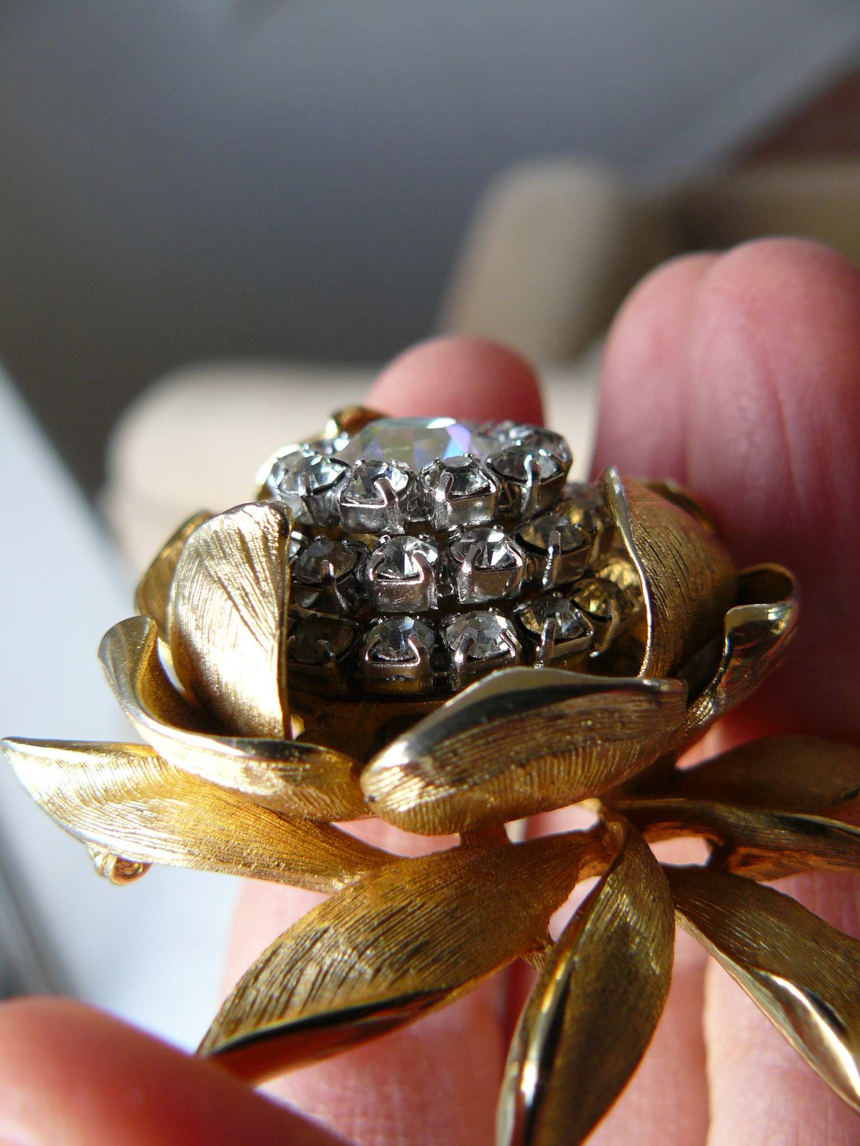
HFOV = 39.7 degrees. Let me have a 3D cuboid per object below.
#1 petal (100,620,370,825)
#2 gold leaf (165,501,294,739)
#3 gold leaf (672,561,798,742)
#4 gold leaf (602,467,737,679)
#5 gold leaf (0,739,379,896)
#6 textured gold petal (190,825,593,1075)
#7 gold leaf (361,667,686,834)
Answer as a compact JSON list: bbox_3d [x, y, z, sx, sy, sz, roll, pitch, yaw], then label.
[{"bbox_3d":[-0.014,0.011,0.086,0.026,0.009,0.009,12,39,39],"label":"petal"},{"bbox_3d":[-0.014,0.003,0.087,0.006,0.017,0.018,-7,17,-34],"label":"gold leaf"},{"bbox_3d":[0.023,0.005,0.091,0.007,0.009,0.022,31,31,18],"label":"gold leaf"},{"bbox_3d":[0.019,0.000,0.090,0.006,0.019,0.017,-1,17,34],"label":"gold leaf"},{"bbox_3d":[-0.017,0.017,0.083,0.032,0.005,0.010,16,39,16],"label":"gold leaf"},{"bbox_3d":[-0.001,0.023,0.077,0.030,0.004,0.011,-22,43,-30],"label":"textured gold petal"},{"bbox_3d":[0.007,0.011,0.077,0.023,0.010,0.007,-9,24,-15],"label":"gold leaf"}]

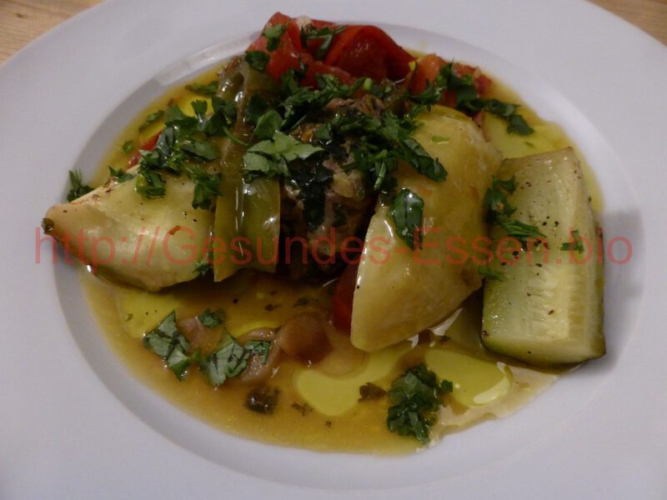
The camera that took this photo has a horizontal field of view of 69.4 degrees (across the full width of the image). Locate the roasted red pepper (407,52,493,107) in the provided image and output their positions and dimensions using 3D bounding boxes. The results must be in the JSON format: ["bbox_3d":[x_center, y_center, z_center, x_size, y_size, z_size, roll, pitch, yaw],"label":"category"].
[{"bbox_3d":[0.052,-0.076,0.216,0.037,0.016,0.023,15,58,10],"label":"roasted red pepper"}]

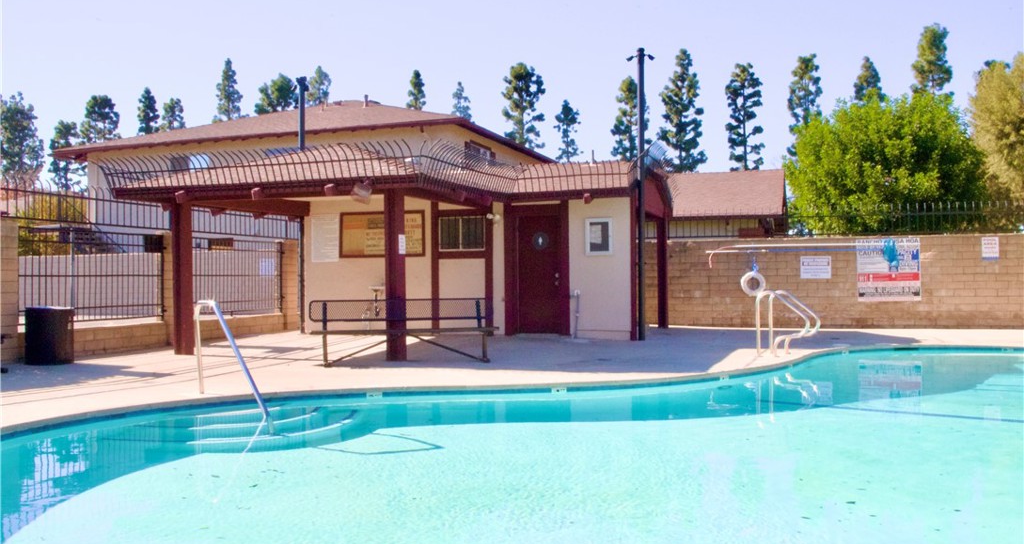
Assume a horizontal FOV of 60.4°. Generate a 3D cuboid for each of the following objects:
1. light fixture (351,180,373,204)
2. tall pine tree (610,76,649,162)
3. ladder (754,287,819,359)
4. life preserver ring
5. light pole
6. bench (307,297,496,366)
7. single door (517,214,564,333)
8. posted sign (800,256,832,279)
[{"bbox_3d":[-1.885,-1.010,11.043,0.240,0.270,0.240,0,0,17],"label":"light fixture"},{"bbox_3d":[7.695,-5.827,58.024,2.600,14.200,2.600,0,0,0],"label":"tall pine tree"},{"bbox_3d":[3.757,0.699,12.018,0.730,0.880,0.550,0,0,23],"label":"ladder"},{"bbox_3d":[4.966,0.260,18.081,0.510,0.510,0.110,0,0,17],"label":"life preserver ring"},{"bbox_3d":[2.207,-1.330,15.040,0.480,4.980,0.160,0,0,17],"label":"light pole"},{"bbox_3d":[-1.378,0.763,11.381,2.420,0.820,0.560,0,0,-10],"label":"bench"},{"bbox_3d":[0.490,0.044,15.388,0.820,2.080,0.060,0,0,17],"label":"single door"},{"bbox_3d":[6.152,-0.085,17.793,0.590,0.450,0.020,0,0,17],"label":"posted sign"}]

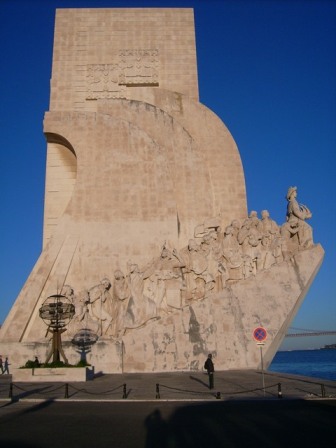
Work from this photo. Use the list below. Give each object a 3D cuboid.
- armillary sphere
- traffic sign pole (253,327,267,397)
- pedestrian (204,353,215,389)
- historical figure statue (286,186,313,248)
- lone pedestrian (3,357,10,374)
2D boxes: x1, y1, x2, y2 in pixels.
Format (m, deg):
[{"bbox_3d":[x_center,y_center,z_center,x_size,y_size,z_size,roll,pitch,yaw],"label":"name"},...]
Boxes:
[{"bbox_3d":[-8.674,8.190,35.400,2.900,5.338,2.900,-1,-16,0],"label":"armillary sphere"},{"bbox_3d":[3.912,5.829,19.264,0.600,2.865,0.100,-3,-16,4],"label":"traffic sign pole"},{"bbox_3d":[2.195,7.748,23.793,0.550,1.758,0.500,0,-16,-5],"label":"pedestrian"},{"bbox_3d":[17.230,-0.889,59.355,3.400,8.324,3.200,-1,-16,0],"label":"historical figure statue"},{"bbox_3d":[-16.410,14.442,46.085,0.800,1.655,0.500,-1,-16,0],"label":"lone pedestrian"}]

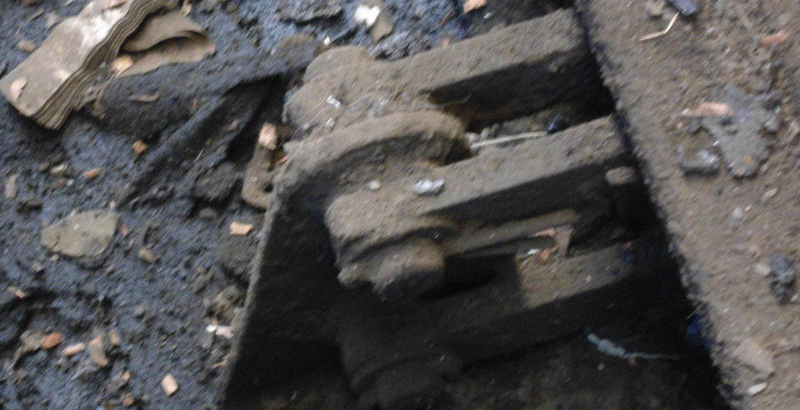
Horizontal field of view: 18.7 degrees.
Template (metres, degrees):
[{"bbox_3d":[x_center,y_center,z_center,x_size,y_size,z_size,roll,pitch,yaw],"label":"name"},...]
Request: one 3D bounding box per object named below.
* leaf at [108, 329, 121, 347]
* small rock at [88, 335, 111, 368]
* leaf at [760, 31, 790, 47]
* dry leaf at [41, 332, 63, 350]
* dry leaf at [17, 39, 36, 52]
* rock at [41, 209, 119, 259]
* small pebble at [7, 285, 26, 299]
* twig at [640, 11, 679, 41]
[{"bbox_3d":[-0.187,0.086,1.583,0.005,0.004,0.013,-25,54,-5],"label":"leaf"},{"bbox_3d":[-0.233,0.114,1.871,0.010,0.009,0.028,-17,53,-9],"label":"small rock"},{"bbox_3d":[0.303,-0.133,1.954,0.024,0.005,0.009,-15,53,-8],"label":"leaf"},{"bbox_3d":[-0.228,0.088,1.591,0.013,0.004,0.009,-37,56,-13],"label":"dry leaf"},{"bbox_3d":[-0.269,-0.115,1.740,0.017,0.004,0.006,26,65,27],"label":"dry leaf"},{"bbox_3d":[-0.256,0.023,1.937,0.060,0.020,0.042,0,52,4],"label":"rock"},{"bbox_3d":[-0.330,0.075,2.087,0.018,0.006,0.009,25,54,19],"label":"small pebble"},{"bbox_3d":[0.213,-0.143,1.967,0.044,0.005,0.009,-37,59,-23],"label":"twig"}]

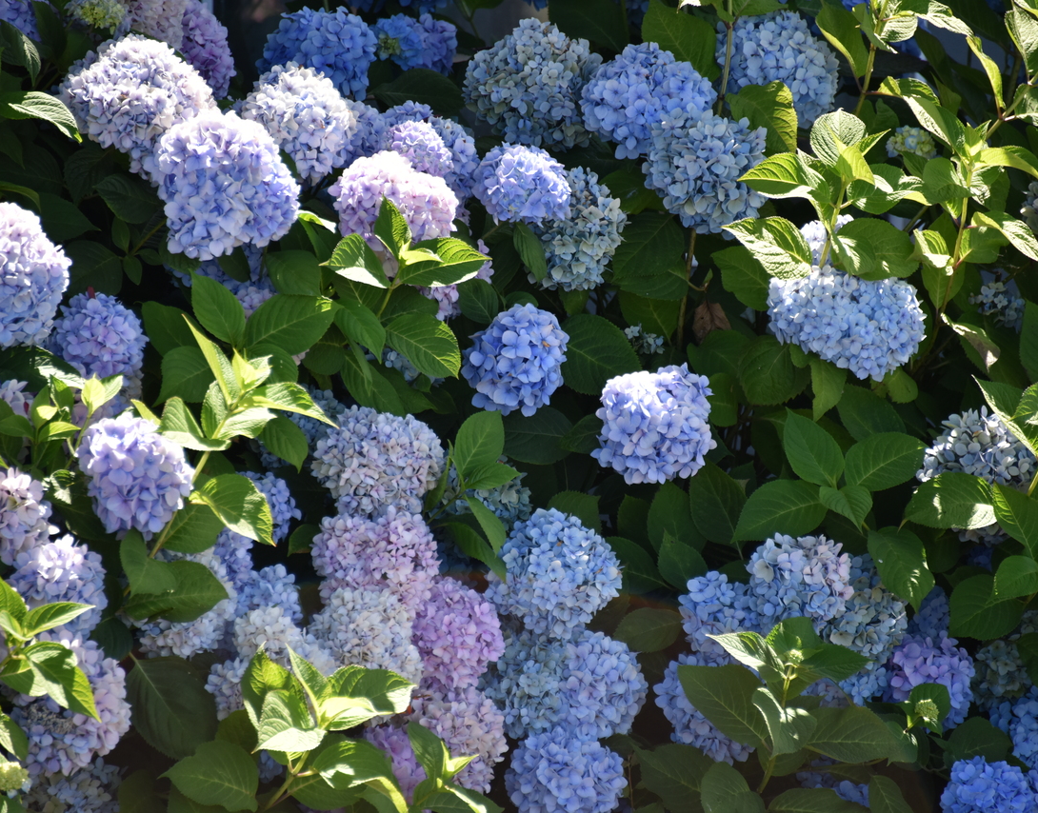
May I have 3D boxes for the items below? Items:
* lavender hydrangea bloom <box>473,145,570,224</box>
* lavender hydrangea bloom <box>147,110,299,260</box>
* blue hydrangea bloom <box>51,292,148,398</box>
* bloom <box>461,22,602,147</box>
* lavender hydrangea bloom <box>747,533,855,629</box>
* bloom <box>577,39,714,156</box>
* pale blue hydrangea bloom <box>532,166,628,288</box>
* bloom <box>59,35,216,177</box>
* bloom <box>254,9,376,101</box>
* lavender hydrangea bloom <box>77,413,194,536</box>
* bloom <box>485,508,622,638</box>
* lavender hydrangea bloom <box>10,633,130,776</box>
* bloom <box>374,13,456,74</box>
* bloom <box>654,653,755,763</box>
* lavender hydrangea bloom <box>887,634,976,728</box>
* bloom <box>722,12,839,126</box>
[{"bbox_3d":[0.004,-0.283,13.000,0.127,0.107,0.125,0,7,0],"label":"lavender hydrangea bloom"},{"bbox_3d":[-0.345,-0.259,11.900,0.176,0.174,0.171,0,6,0],"label":"lavender hydrangea bloom"},{"bbox_3d":[-0.532,-0.075,12.850,0.125,0.133,0.125,0,10,0],"label":"blue hydrangea bloom"},{"bbox_3d":[0.017,-0.417,13.100,0.174,0.167,0.172,0,10,0],"label":"bloom"},{"bbox_3d":[0.349,0.221,12.600,0.135,0.125,0.131,0,10,0],"label":"lavender hydrangea bloom"},{"bbox_3d":[0.155,-0.365,12.150,0.162,0.141,0.157,0,6,0],"label":"bloom"},{"bbox_3d":[0.070,-0.213,12.150,0.121,0.148,0.133,0,6,0],"label":"pale blue hydrangea bloom"},{"bbox_3d":[-0.451,-0.356,12.050,0.183,0.167,0.177,0,6,0],"label":"bloom"},{"bbox_3d":[-0.263,-0.457,13.250,0.158,0.128,0.150,0,7,0],"label":"bloom"},{"bbox_3d":[-0.480,0.086,12.750,0.147,0.155,0.150,0,7,0],"label":"lavender hydrangea bloom"},{"bbox_3d":[0.042,0.196,11.900,0.156,0.149,0.151,0,6,0],"label":"bloom"},{"bbox_3d":[-0.553,0.368,12.550,0.148,0.174,0.148,0,10,0],"label":"lavender hydrangea bloom"},{"bbox_3d":[-0.136,-0.475,13.350,0.113,0.084,0.100,0,7,0],"label":"bloom"},{"bbox_3d":[0.224,0.355,11.900,0.129,0.129,0.126,0,6,0],"label":"bloom"},{"bbox_3d":[0.514,0.343,12.650,0.112,0.117,0.117,0,10,0],"label":"lavender hydrangea bloom"},{"bbox_3d":[0.339,-0.438,13.200,0.157,0.152,0.150,0,7,0],"label":"bloom"}]

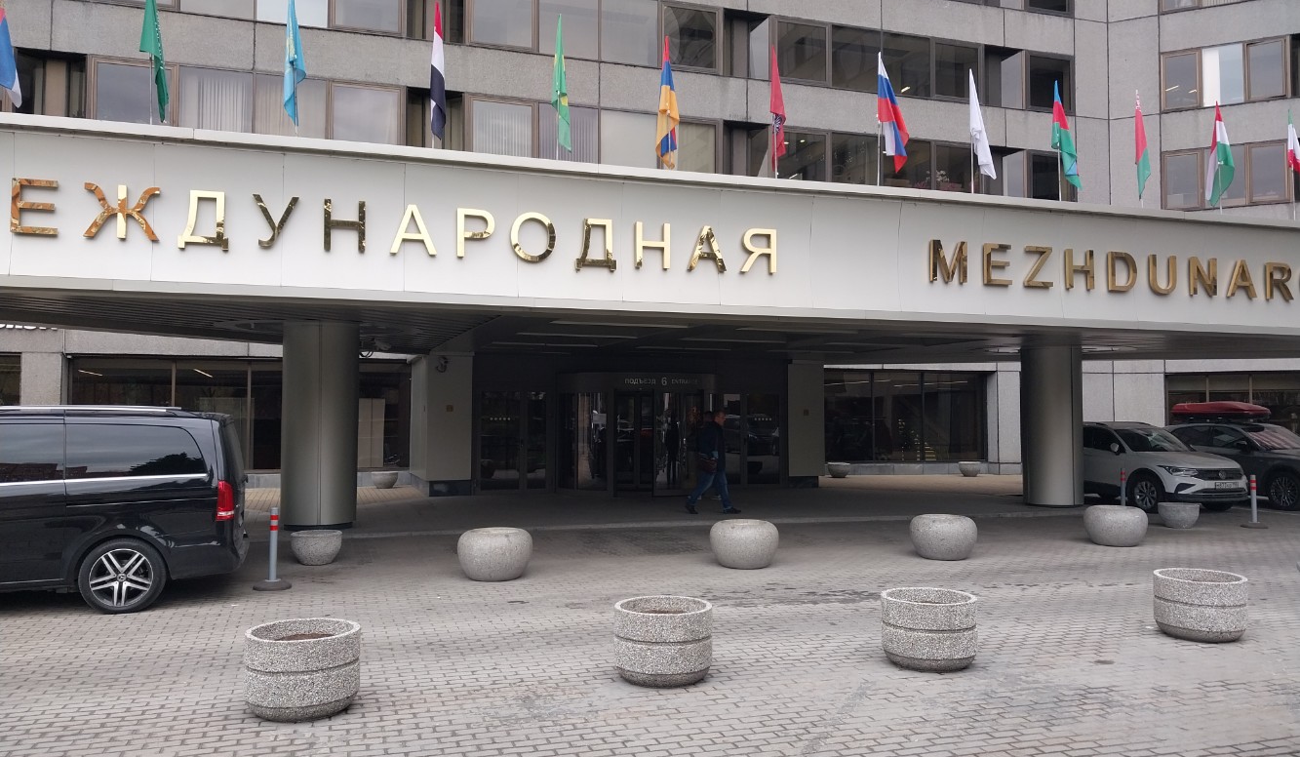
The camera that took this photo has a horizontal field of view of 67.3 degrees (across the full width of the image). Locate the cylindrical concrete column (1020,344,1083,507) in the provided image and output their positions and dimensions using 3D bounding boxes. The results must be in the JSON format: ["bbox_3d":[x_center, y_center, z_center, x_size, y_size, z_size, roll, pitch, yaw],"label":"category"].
[{"bbox_3d":[7.918,0.931,19.250,1.130,3.150,1.130,0,-2,0],"label":"cylindrical concrete column"}]

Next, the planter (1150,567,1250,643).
[{"bbox_3d":[4.649,1.912,8.254,0.697,0.505,0.697,1,-2,-18],"label":"planter"}]

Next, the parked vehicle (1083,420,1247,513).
[{"bbox_3d":[9.488,1.726,19.481,1.850,1.675,4.510,1,-2,-19],"label":"parked vehicle"}]

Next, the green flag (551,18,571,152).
[{"bbox_3d":[-1.181,-3.931,12.979,0.230,1.844,0.200,1,-2,-17],"label":"green flag"}]

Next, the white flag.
[{"bbox_3d":[5.004,-3.820,14.715,0.317,1.599,0.200,1,-2,-18],"label":"white flag"}]

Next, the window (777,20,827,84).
[{"bbox_3d":[4.300,-9.189,27.544,1.469,1.605,0.150,1,-2,-18],"label":"window"}]

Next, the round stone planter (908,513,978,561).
[{"bbox_3d":[3.779,2.050,12.605,0.835,0.530,0.835,0,-2,0],"label":"round stone planter"}]

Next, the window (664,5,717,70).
[{"bbox_3d":[1.071,-9.101,26.076,1.530,1.570,0.120,1,-2,-18],"label":"window"}]

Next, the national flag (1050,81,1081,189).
[{"bbox_3d":[6.458,-3.776,15.183,0.355,1.604,0.200,1,-2,-18],"label":"national flag"}]

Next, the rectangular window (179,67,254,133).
[{"bbox_3d":[-9.933,-6.215,22.396,1.550,1.700,0.120,1,-2,-18],"label":"rectangular window"}]

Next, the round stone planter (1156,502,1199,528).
[{"bbox_3d":[8.683,2.246,16.024,0.616,0.383,0.616,0,-2,0],"label":"round stone planter"}]

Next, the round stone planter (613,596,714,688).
[{"bbox_3d":[0.096,1.868,6.938,0.695,0.500,0.695,0,-2,0],"label":"round stone planter"}]

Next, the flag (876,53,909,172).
[{"bbox_3d":[3.473,-3.816,14.000,0.470,1.700,0.250,0,-2,3],"label":"flag"}]

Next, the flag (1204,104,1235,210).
[{"bbox_3d":[9.403,-3.685,16.131,0.384,1.661,0.200,1,-2,-18],"label":"flag"}]

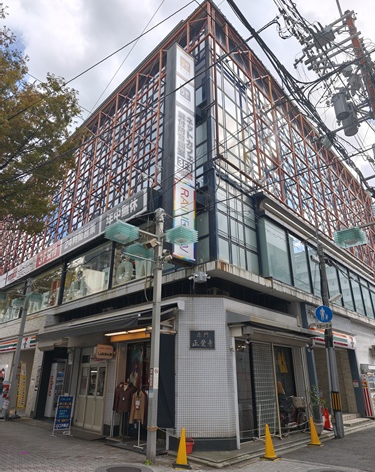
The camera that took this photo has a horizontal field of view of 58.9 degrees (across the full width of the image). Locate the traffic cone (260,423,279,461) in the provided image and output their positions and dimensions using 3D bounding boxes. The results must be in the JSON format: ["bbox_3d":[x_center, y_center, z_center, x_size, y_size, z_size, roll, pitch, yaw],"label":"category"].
[{"bbox_3d":[1.831,4.616,7.499,0.376,0.683,0.376,21,-31,-40],"label":"traffic cone"}]

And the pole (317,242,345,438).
[{"bbox_3d":[4.753,3.148,11.116,0.267,6.250,0.267,-16,-31,40],"label":"pole"}]

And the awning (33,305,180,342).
[{"bbox_3d":[-3.435,3.200,11.711,0.742,0.495,8.613,21,-31,-40],"label":"awning"}]

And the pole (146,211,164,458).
[{"bbox_3d":[-0.751,1.991,8.180,0.173,6.013,0.173,21,-31,-40],"label":"pole"}]

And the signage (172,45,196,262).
[{"bbox_3d":[-0.206,-2.856,10.292,0.822,7.623,0.455,21,-30,-39],"label":"signage"}]

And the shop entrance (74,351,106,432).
[{"bbox_3d":[-3.365,5.295,11.426,0.198,2.376,1.901,21,-31,-40],"label":"shop entrance"}]

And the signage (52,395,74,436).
[{"bbox_3d":[-3.750,5.512,10.234,0.515,1.119,0.446,17,-28,-34],"label":"signage"}]

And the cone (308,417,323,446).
[{"bbox_3d":[3.411,5.267,9.009,0.376,0.673,0.376,21,-31,-40],"label":"cone"}]

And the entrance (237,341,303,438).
[{"bbox_3d":[2.696,4.685,10.226,0.317,2.495,3.911,-20,-30,38],"label":"entrance"}]

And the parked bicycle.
[{"bbox_3d":[3.238,5.497,10.257,0.535,1.030,1.643,-20,-30,38],"label":"parked bicycle"}]

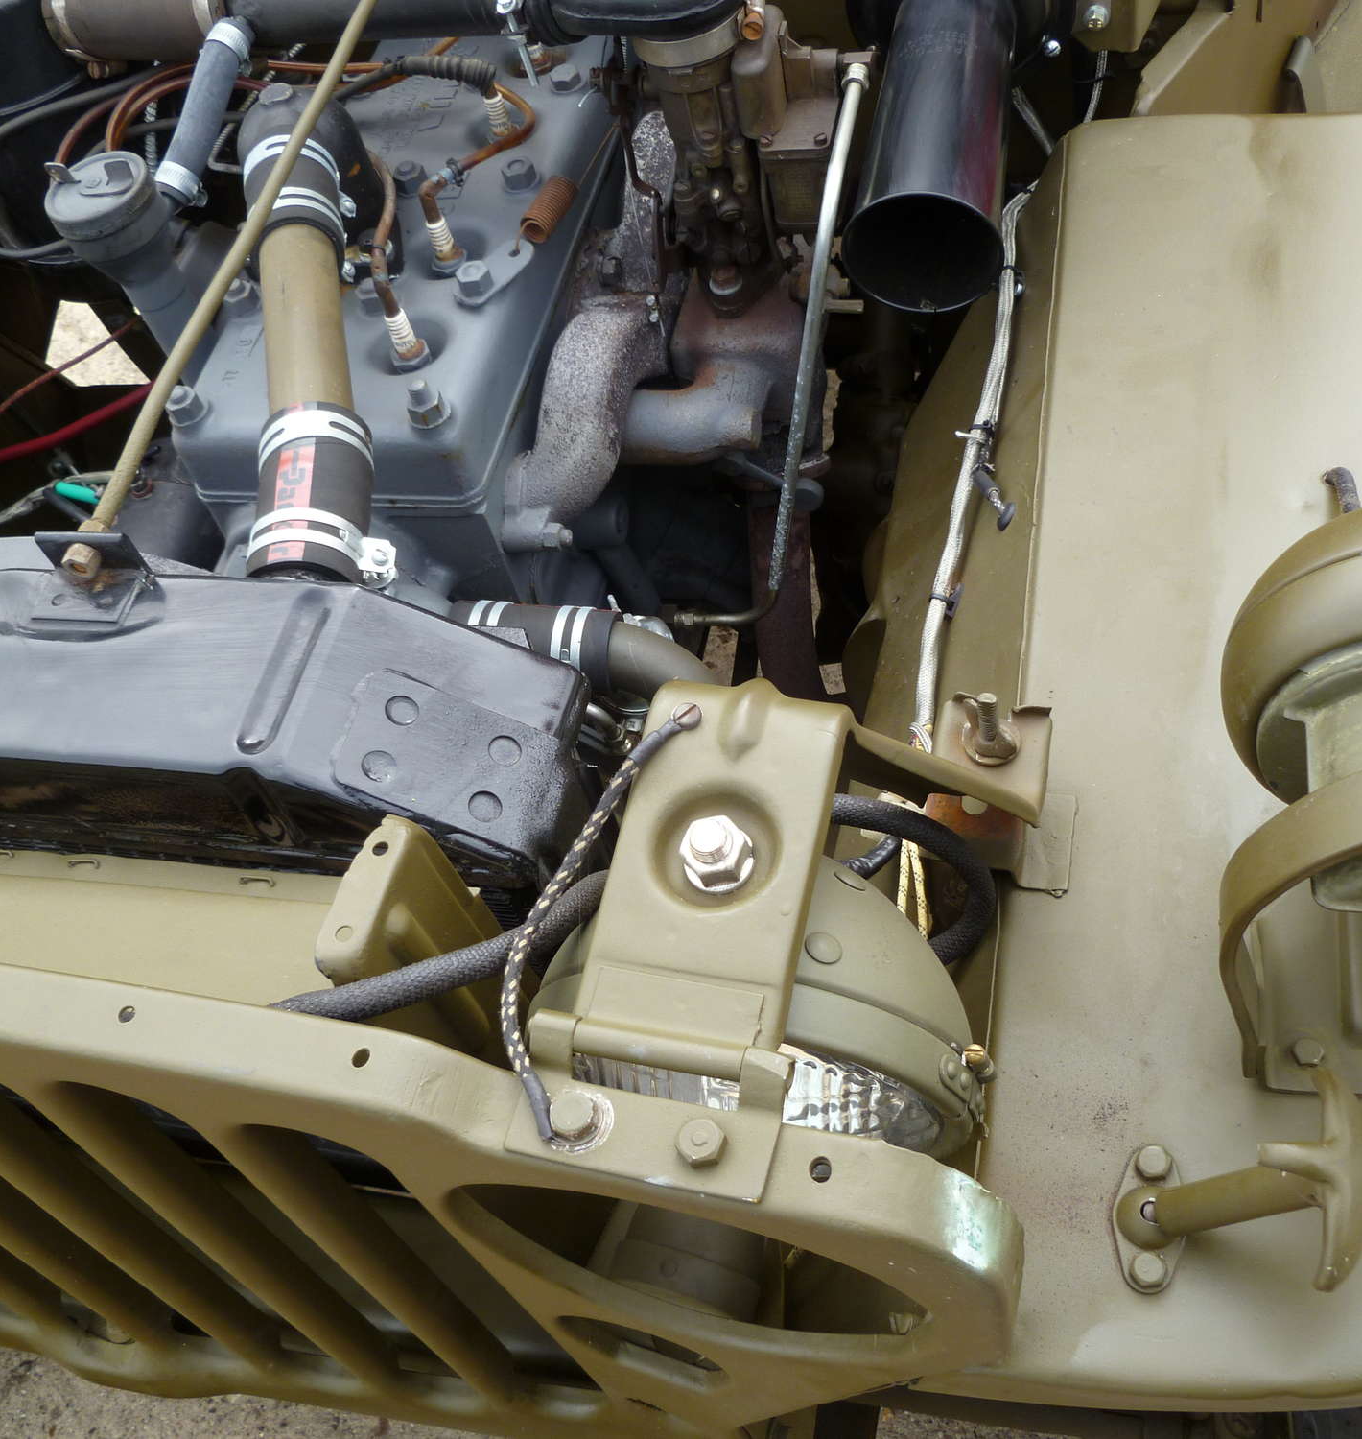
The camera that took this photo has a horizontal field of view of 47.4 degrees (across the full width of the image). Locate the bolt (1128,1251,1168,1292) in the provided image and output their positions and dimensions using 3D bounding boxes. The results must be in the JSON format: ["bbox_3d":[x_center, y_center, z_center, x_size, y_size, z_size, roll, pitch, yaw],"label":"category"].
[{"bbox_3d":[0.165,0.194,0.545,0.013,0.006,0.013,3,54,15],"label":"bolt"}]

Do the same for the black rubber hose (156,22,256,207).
[{"bbox_3d":[-0.273,-0.350,0.890,0.029,0.029,0.130,5,69,16],"label":"black rubber hose"}]

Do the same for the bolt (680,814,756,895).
[{"bbox_3d":[0.012,0.043,0.497,0.022,0.019,0.022,3,54,15],"label":"bolt"}]

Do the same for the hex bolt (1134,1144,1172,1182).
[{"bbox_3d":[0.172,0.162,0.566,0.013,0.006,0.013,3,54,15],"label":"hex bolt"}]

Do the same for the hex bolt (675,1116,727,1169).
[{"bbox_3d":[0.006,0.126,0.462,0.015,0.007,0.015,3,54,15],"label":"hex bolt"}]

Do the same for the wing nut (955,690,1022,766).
[{"bbox_3d":[0.111,0.003,0.557,0.022,0.028,0.021,3,54,15],"label":"wing nut"}]

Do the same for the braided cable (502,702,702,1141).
[{"bbox_3d":[-0.028,0.060,0.520,0.048,0.033,0.165,3,54,15],"label":"braided cable"}]

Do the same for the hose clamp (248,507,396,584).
[{"bbox_3d":[-0.150,-0.066,0.645,0.062,0.053,0.018,-13,50,2],"label":"hose clamp"}]

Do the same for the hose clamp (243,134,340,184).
[{"bbox_3d":[-0.206,-0.291,0.825,0.055,0.052,0.017,-13,50,2],"label":"hose clamp"}]

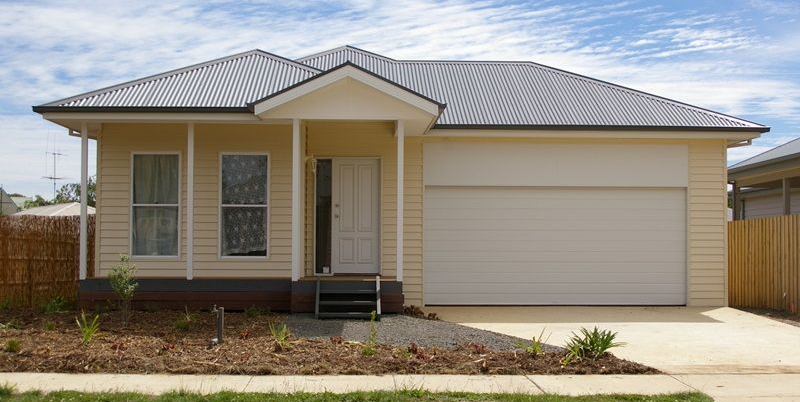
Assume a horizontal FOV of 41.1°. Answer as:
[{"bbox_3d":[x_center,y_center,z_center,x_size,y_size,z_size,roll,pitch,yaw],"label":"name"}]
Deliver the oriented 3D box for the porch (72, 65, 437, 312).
[{"bbox_3d":[-2.375,-0.137,17.574,5.800,3.880,2.420,0,-2,-2],"label":"porch"}]

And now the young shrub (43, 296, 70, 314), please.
[{"bbox_3d":[-5.467,1.646,16.995,0.430,0.279,0.430,0,-2,-2],"label":"young shrub"}]

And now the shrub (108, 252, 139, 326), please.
[{"bbox_3d":[-3.940,1.259,15.216,0.428,1.020,0.428,0,-2,-2],"label":"shrub"}]

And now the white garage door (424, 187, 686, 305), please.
[{"bbox_3d":[2.775,0.829,19.045,4.700,2.090,0.120,0,-2,-2],"label":"white garage door"}]

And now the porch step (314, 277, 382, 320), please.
[{"bbox_3d":[-0.769,1.486,16.199,0.990,0.590,0.750,0,-2,-2],"label":"porch step"}]

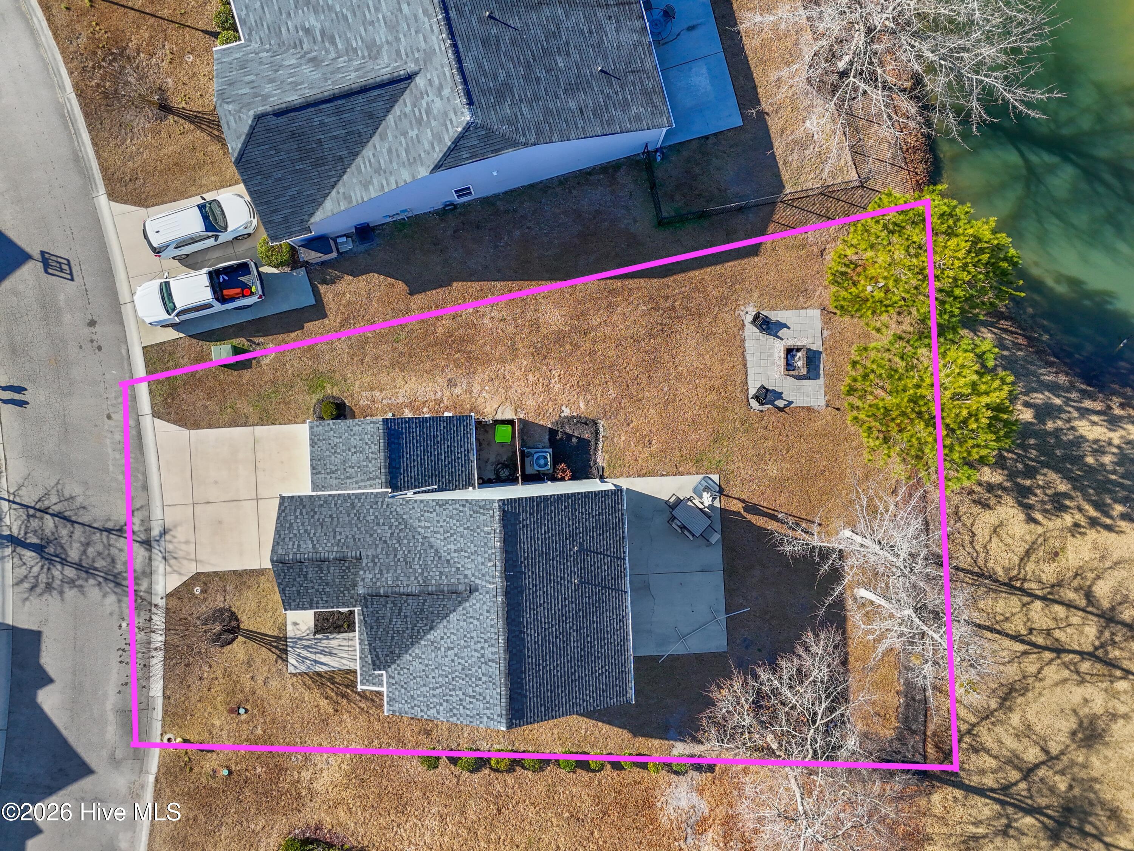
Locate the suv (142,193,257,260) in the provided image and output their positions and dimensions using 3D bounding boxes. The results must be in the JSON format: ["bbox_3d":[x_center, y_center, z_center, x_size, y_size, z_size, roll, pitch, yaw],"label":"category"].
[{"bbox_3d":[-15.493,-8.506,33.301,4.720,1.700,1.870,-18,91,0],"label":"suv"}]

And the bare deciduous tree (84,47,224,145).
[{"bbox_3d":[-17.706,-13.751,32.632,3.600,3.300,3.600,0,91,0],"label":"bare deciduous tree"}]

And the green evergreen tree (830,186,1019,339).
[{"bbox_3d":[14.208,-6.578,31.163,5.900,7.000,5.700,0,91,0],"label":"green evergreen tree"}]

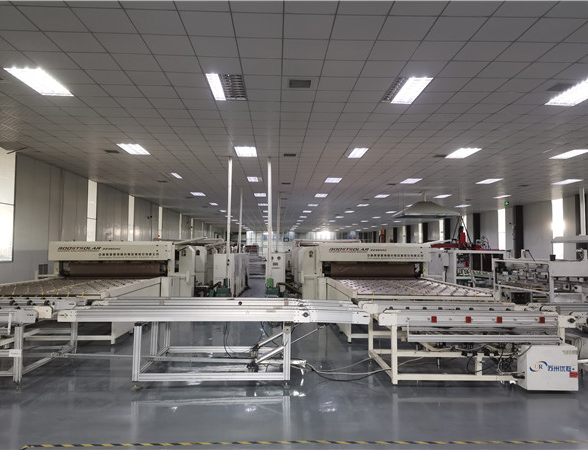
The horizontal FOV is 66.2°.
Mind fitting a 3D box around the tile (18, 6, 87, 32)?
[{"bbox_3d":[-2.824,-2.425,5.327,0.600,0.020,0.600,0,-3,-2],"label":"tile"}]

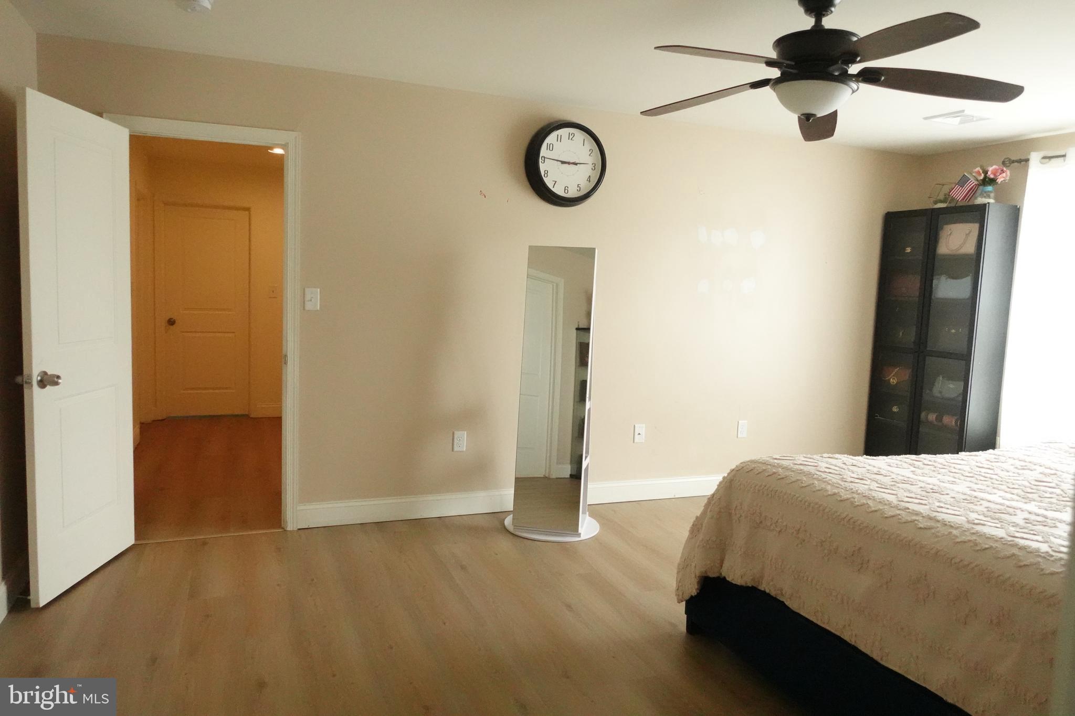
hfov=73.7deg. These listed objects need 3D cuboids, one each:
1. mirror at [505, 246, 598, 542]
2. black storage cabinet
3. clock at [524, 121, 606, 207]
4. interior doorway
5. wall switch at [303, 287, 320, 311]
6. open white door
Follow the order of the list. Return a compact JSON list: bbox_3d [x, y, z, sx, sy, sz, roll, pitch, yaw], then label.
[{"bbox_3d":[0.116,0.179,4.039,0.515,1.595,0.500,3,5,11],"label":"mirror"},{"bbox_3d":[2.759,-0.009,4.966,0.310,1.995,0.756,0,6,-24],"label":"black storage cabinet"},{"bbox_3d":[0.181,-1.150,4.235,0.500,0.500,0.090,0,6,-21],"label":"clock"},{"bbox_3d":[-1.711,-0.089,3.728,0.737,2.049,0.120,0,6,-21],"label":"interior doorway"},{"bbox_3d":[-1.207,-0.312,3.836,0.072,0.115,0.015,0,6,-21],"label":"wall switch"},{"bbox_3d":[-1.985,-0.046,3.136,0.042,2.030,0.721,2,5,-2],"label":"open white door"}]

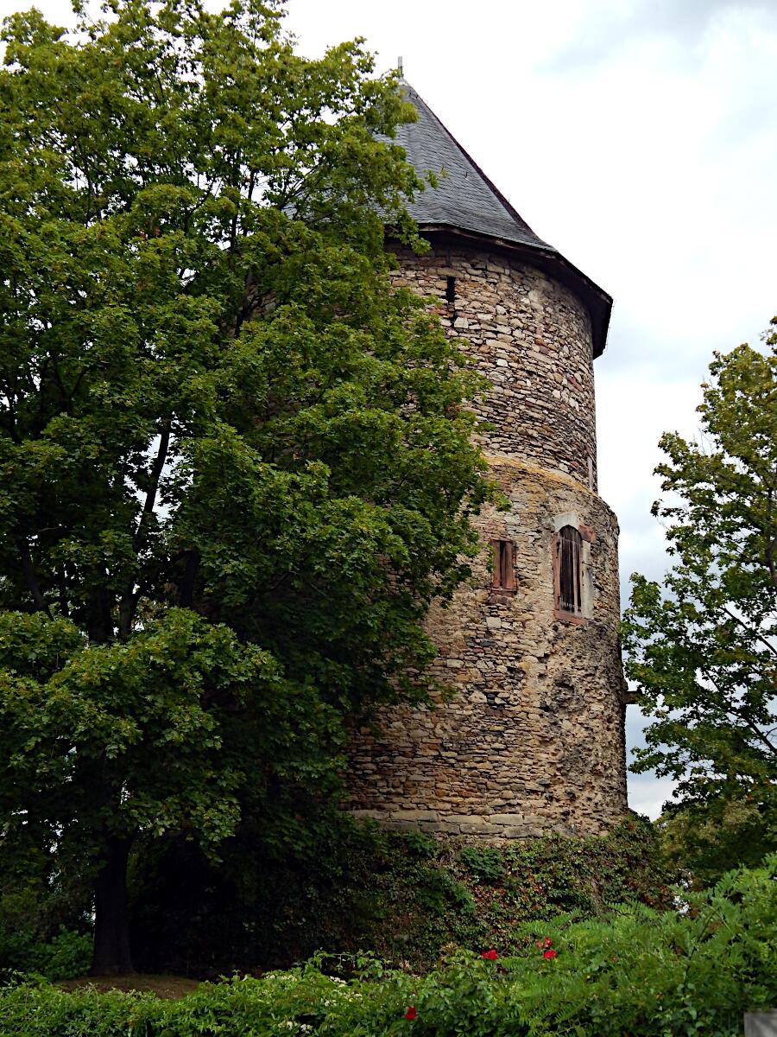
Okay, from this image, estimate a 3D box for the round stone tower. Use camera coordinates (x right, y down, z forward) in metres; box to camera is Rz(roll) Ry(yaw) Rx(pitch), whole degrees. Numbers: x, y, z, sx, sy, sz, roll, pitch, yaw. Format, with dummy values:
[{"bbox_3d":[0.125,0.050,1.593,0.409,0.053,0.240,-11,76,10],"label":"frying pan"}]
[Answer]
[{"bbox_3d":[0.173,-1.809,32.599,9.724,18.464,9.724,1,-18,0],"label":"round stone tower"}]

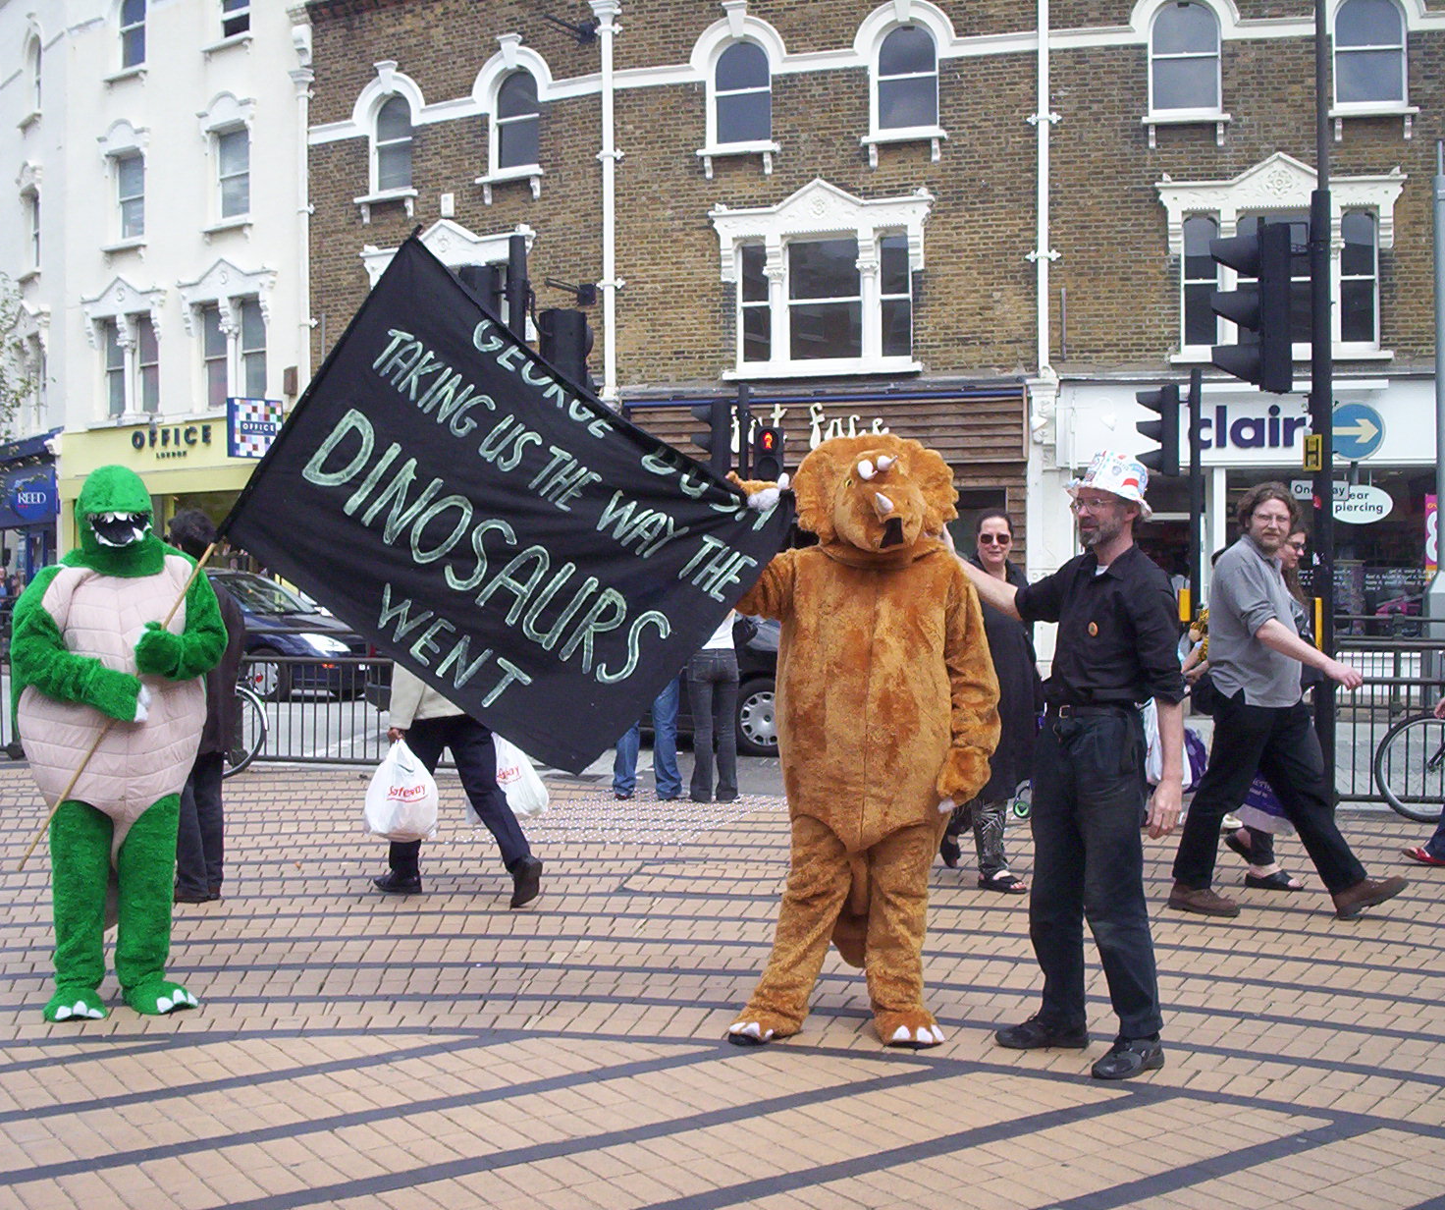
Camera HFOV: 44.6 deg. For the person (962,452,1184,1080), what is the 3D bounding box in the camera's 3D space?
[{"bbox_3d":[1.047,0.451,5.248,0.600,1.810,0.640,-1,2,-31],"label":"person"}]

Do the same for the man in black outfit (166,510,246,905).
[{"bbox_3d":[-2.282,0.430,7.700,0.360,1.700,0.500,2,3,41],"label":"man in black outfit"}]

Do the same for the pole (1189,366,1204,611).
[{"bbox_3d":[5.051,-0.776,18.879,0.120,3.540,0.120,0,3,14],"label":"pole"}]

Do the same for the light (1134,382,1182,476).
[{"bbox_3d":[4.620,-1.860,18.700,0.460,0.990,0.310,0,3,14],"label":"light"}]

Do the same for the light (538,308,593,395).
[{"bbox_3d":[-1.042,-1.629,11.700,0.310,0.660,0.300,0,3,14],"label":"light"}]

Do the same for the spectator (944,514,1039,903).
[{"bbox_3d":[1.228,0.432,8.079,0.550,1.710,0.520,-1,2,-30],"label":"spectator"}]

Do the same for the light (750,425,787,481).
[{"bbox_3d":[0.520,-1.667,19.800,0.320,0.650,0.300,0,3,7],"label":"light"}]

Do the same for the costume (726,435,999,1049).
[{"bbox_3d":[0.455,0.398,5.740,0.870,1.910,0.680,0,3,3],"label":"costume"}]

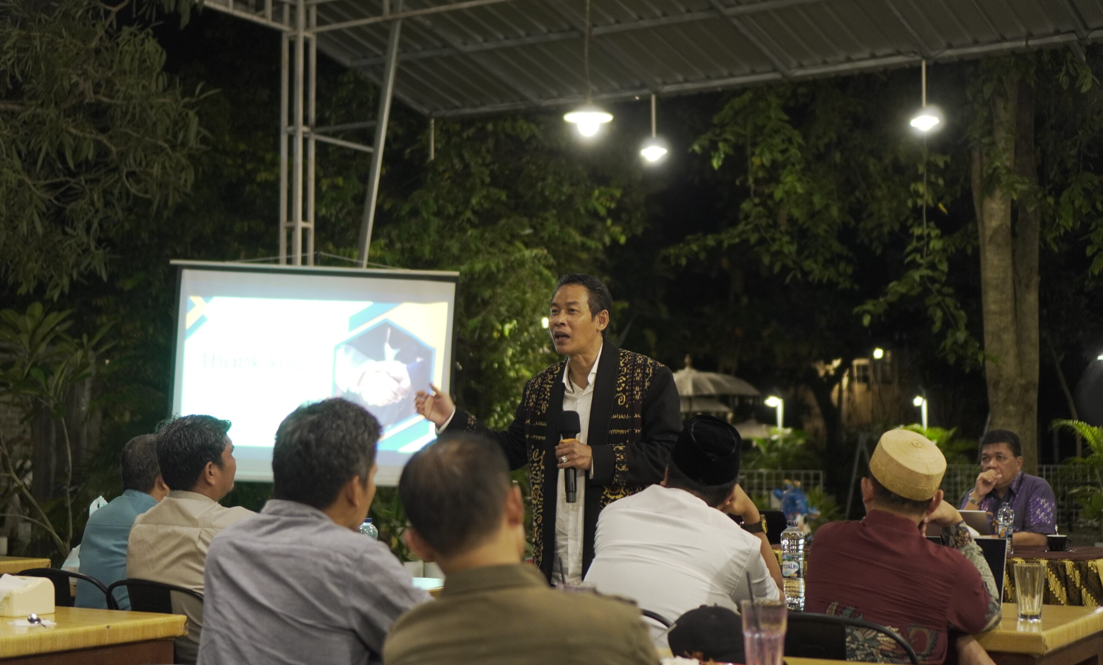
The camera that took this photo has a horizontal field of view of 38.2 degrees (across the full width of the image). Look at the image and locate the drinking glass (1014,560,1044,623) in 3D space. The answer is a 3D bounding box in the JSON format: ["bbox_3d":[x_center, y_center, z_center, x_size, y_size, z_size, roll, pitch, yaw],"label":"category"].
[{"bbox_3d":[1.209,0.653,4.030,0.077,0.148,0.077,0,-5,0],"label":"drinking glass"}]

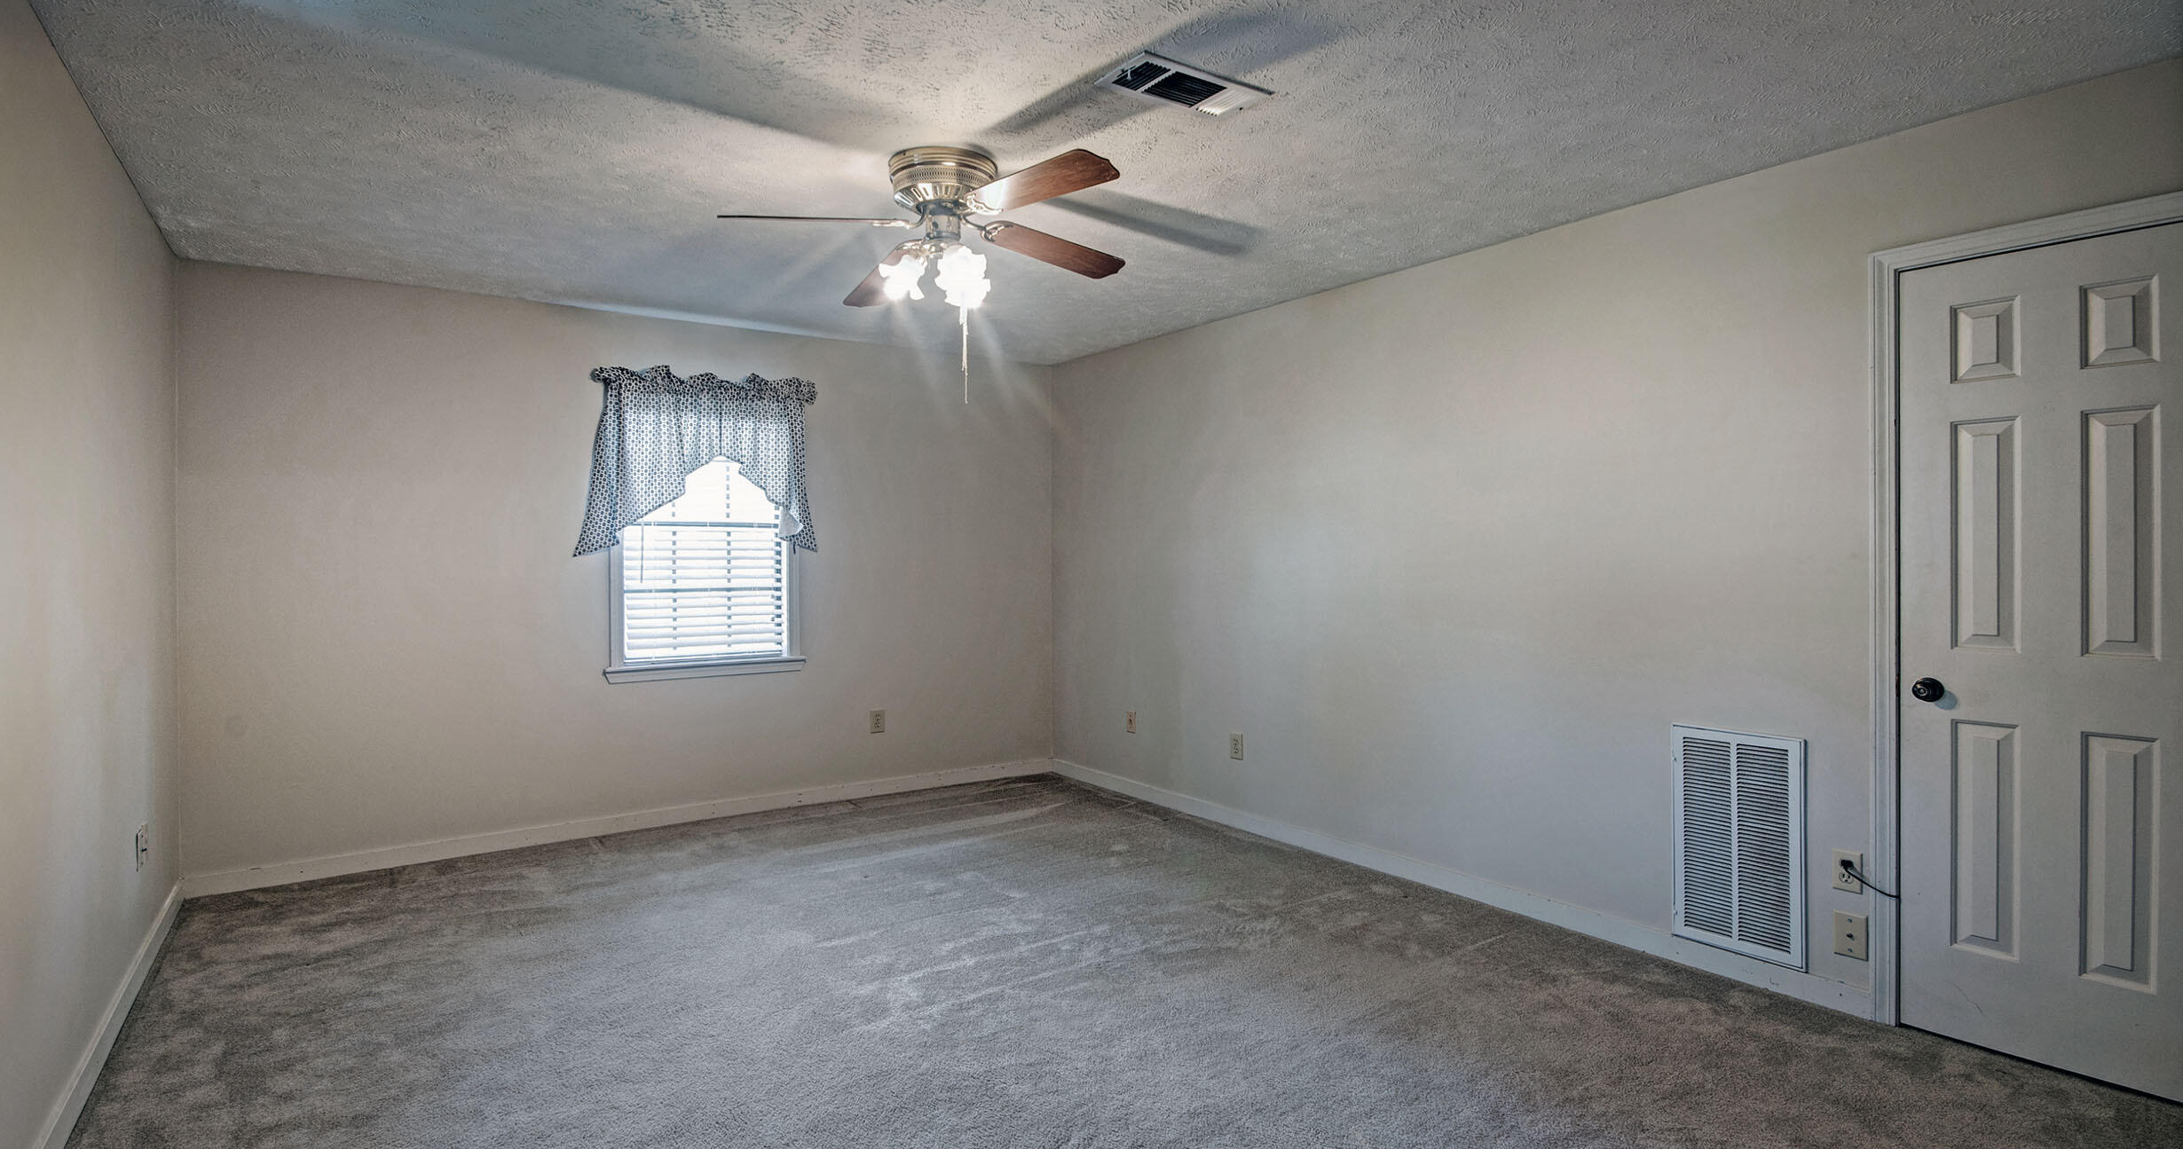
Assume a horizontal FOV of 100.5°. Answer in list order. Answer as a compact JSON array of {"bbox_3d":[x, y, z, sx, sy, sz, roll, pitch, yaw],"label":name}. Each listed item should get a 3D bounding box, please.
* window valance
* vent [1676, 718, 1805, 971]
[{"bbox_3d":[-1.886,-0.541,4.407,1.097,0.910,0.120,-1,1,-31],"label":"window valance"},{"bbox_3d":[1.997,0.835,2.812,0.035,0.692,0.348,-1,1,-40],"label":"vent"}]

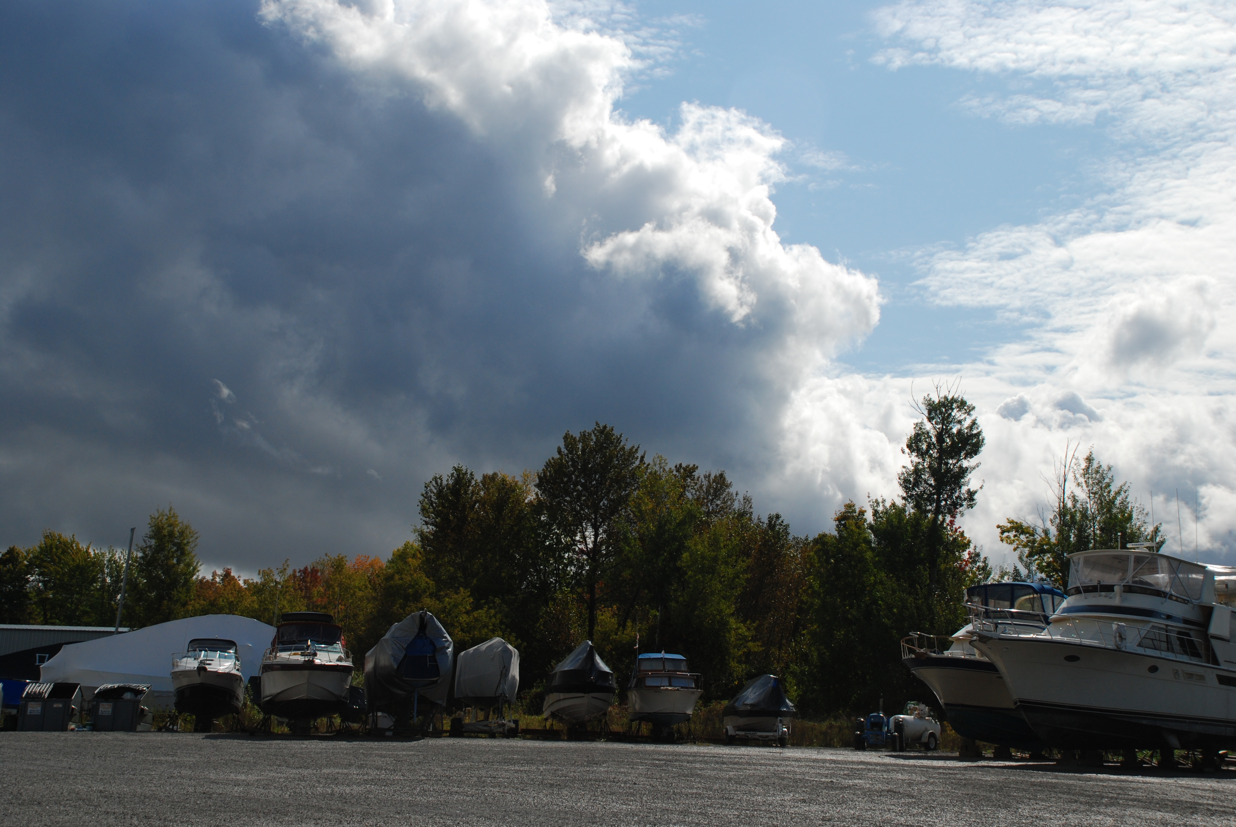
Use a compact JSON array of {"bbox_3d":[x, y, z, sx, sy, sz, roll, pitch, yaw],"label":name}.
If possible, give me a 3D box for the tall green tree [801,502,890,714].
[{"bbox_3d":[10.051,8.984,79.000,4.000,9.960,4.000,1,-9,0],"label":"tall green tree"}]

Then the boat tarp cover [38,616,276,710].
[{"bbox_3d":[-19.307,10.271,75.000,10.200,3.630,3.600,1,-9,0],"label":"boat tarp cover"}]

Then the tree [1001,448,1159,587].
[{"bbox_3d":[20.380,7.832,79.000,7.000,12.490,6.000,1,-9,0],"label":"tree"}]

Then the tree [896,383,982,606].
[{"bbox_3d":[15.448,6.900,86.000,4.300,16.340,4.200,1,-9,0],"label":"tree"}]

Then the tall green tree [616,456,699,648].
[{"bbox_3d":[1.838,8.196,82.000,4.000,12.310,4.000,1,-9,0],"label":"tall green tree"}]

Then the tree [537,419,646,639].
[{"bbox_3d":[-1.309,7.646,85.000,5.200,14.250,5.000,1,-9,0],"label":"tree"}]

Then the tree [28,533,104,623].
[{"bbox_3d":[-31.493,11.958,102.000,4.700,10.310,4.700,1,-9,0],"label":"tree"}]

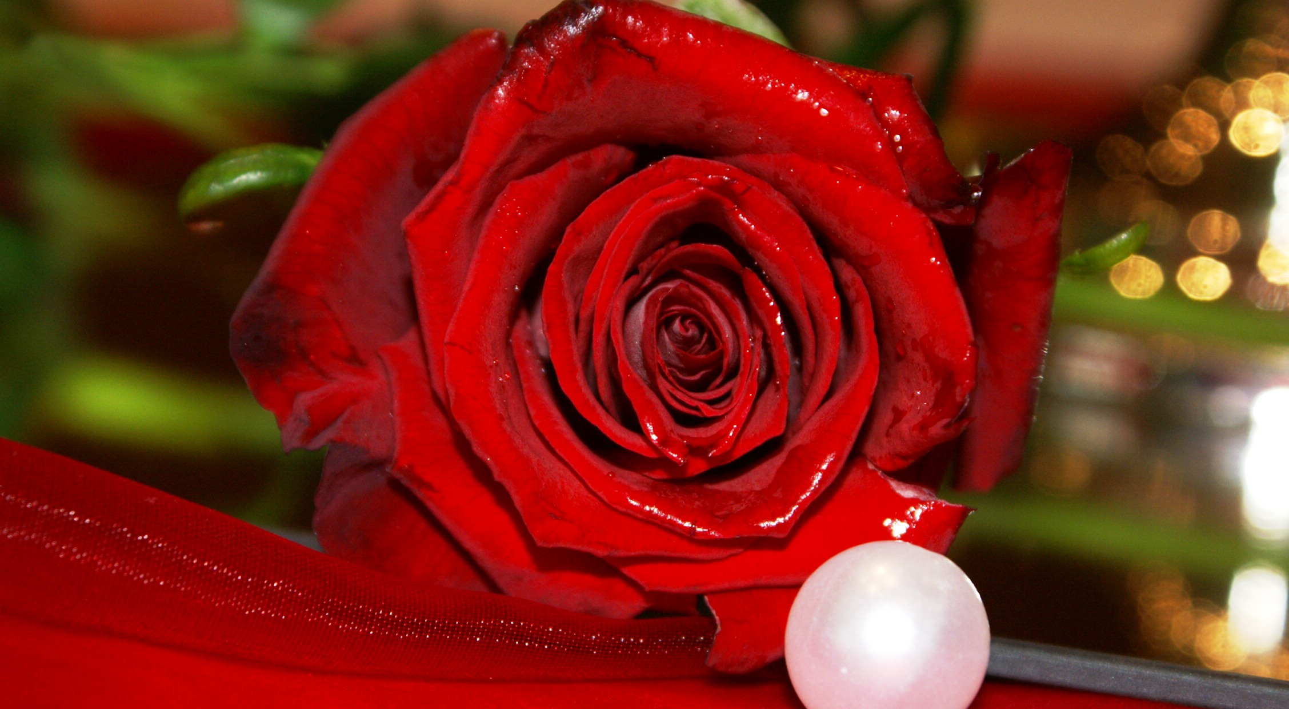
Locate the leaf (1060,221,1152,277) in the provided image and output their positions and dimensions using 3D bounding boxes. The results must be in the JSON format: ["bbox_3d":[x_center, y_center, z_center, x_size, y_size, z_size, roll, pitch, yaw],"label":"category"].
[{"bbox_3d":[0.052,-0.012,0.428,0.012,0.006,0.008,2,10,0],"label":"leaf"}]

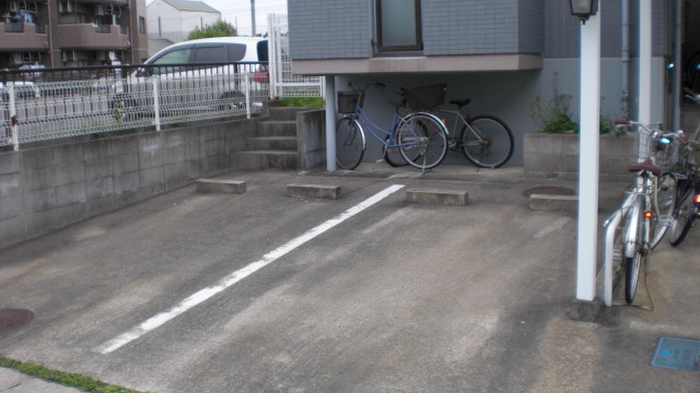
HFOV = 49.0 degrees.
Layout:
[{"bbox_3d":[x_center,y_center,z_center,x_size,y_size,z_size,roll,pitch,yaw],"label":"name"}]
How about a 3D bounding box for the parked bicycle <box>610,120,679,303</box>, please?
[{"bbox_3d":[2.022,0.068,5.203,0.560,1.040,1.770,4,11,27],"label":"parked bicycle"}]

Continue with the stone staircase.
[{"bbox_3d":[-0.900,-0.811,10.656,0.850,0.780,1.050,3,11,23],"label":"stone staircase"}]

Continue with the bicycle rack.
[{"bbox_3d":[1.770,0.326,5.066,0.060,0.600,0.750,4,11,28],"label":"bicycle rack"}]

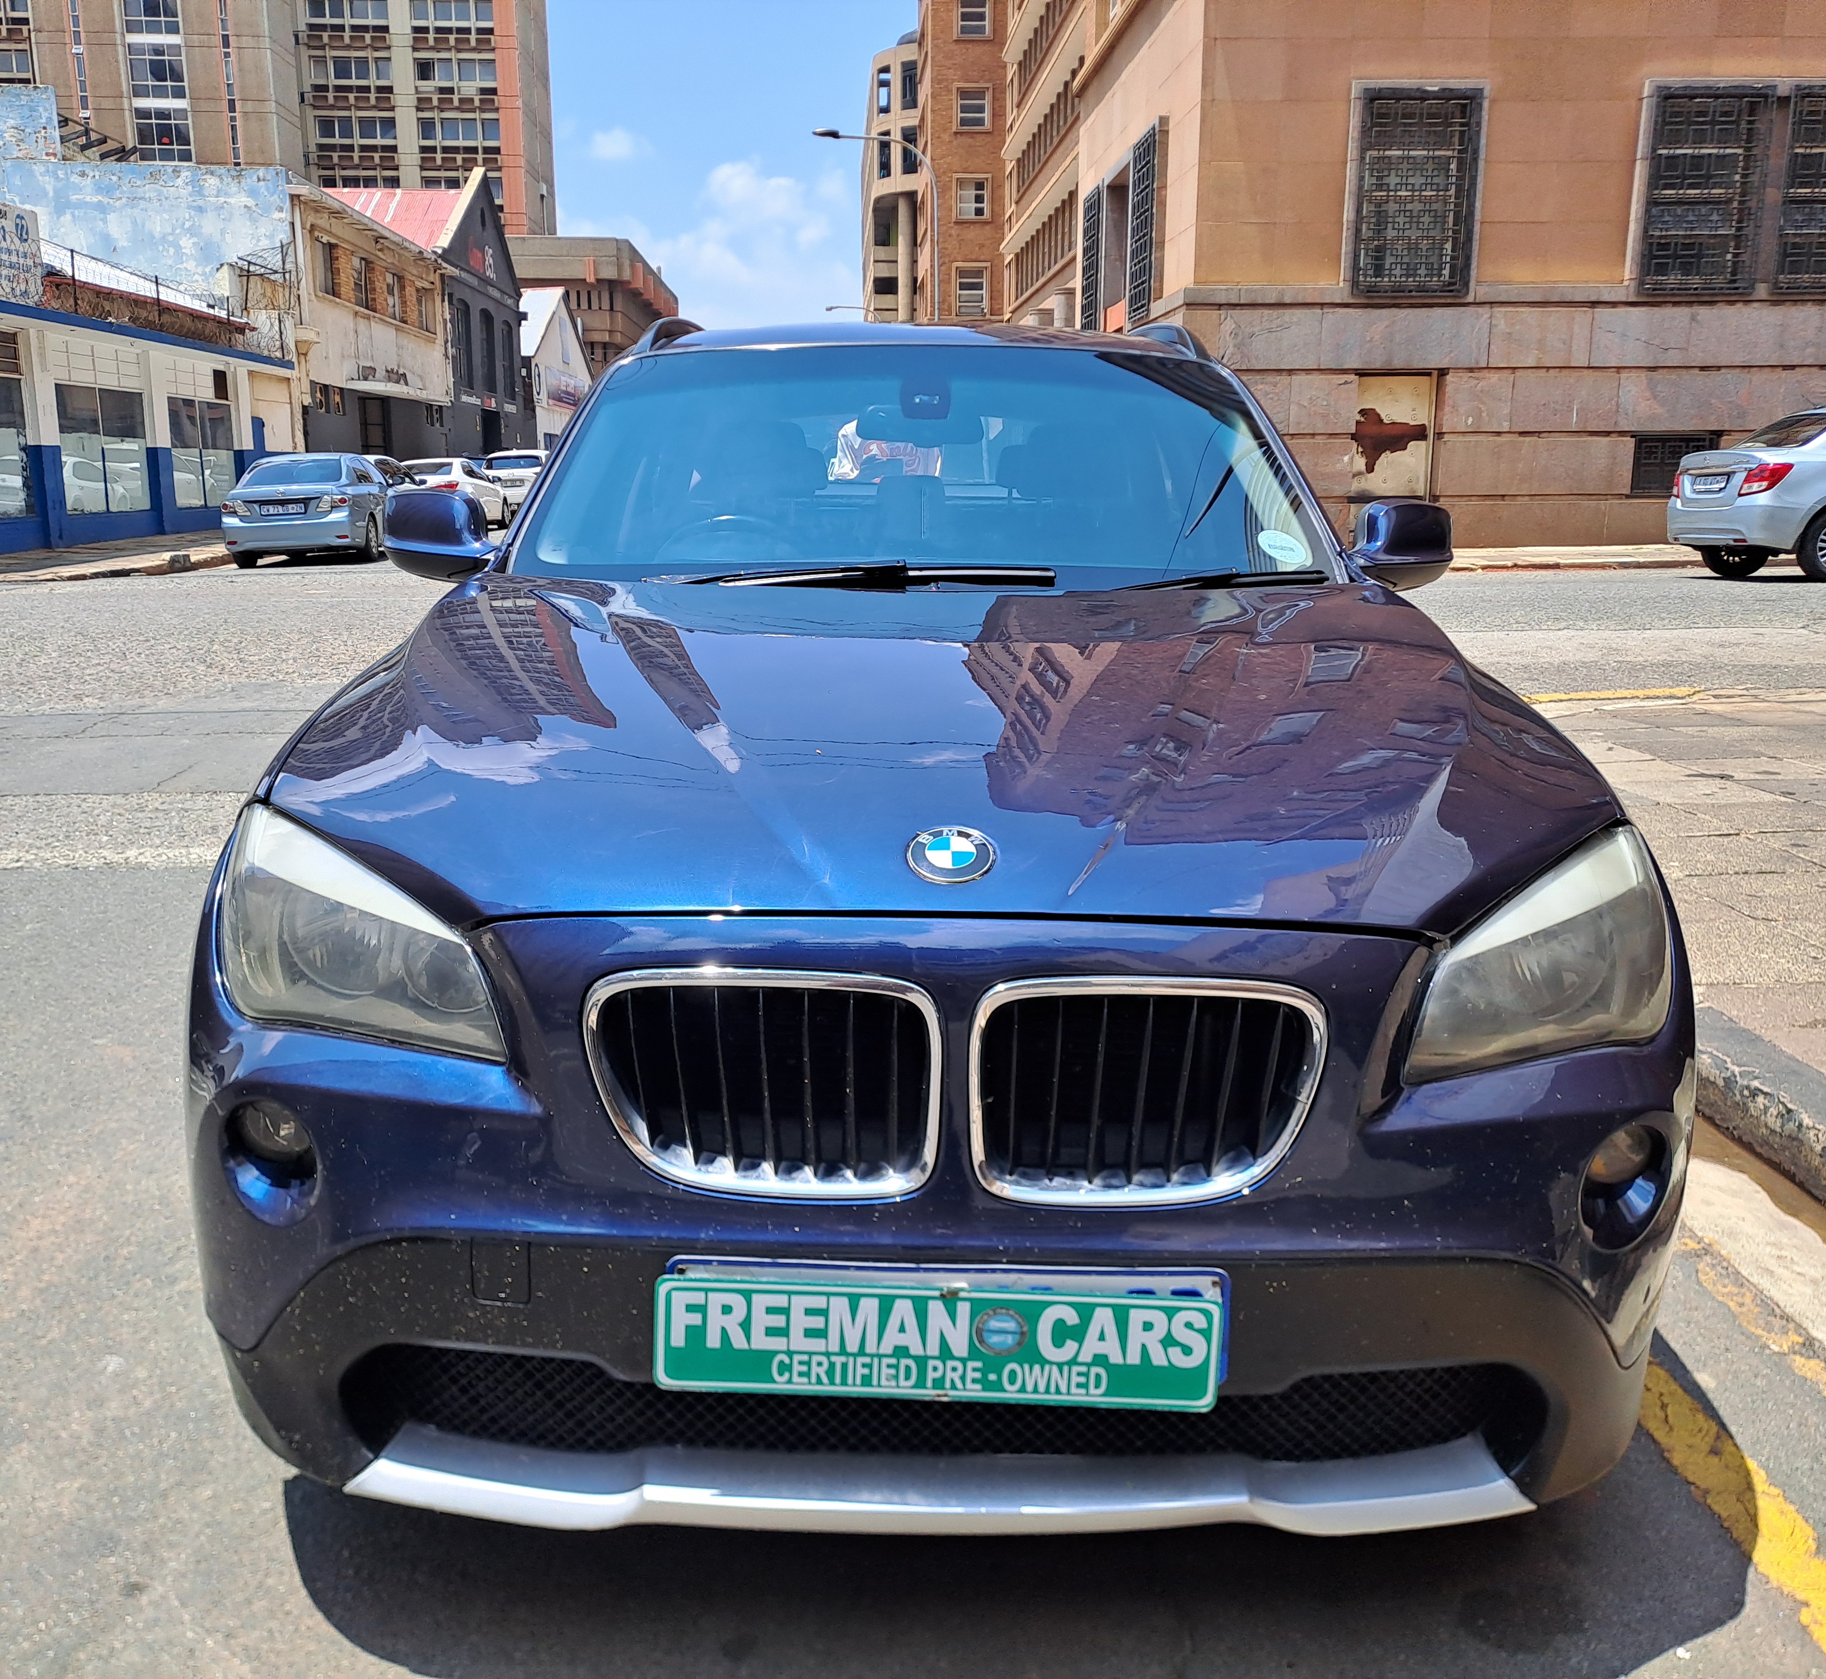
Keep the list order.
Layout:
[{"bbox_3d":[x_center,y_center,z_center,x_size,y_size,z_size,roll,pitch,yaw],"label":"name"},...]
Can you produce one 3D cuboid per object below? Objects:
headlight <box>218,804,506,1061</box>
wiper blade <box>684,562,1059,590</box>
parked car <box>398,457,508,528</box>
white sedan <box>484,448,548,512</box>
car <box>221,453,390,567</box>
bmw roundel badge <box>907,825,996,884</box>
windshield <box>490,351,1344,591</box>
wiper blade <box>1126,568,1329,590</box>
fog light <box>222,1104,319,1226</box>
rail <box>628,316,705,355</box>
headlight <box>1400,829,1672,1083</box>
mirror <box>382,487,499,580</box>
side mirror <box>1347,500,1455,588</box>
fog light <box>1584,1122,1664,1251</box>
[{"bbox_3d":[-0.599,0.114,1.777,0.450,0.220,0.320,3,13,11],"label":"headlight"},{"bbox_3d":[-0.067,-0.427,2.631,0.610,0.050,0.065,0,13,-1],"label":"wiper blade"},{"bbox_3d":[-9.649,-7.221,33.800,1.770,1.460,4.550,0,13,-1],"label":"parked car"},{"bbox_3d":[-9.496,-8.710,39.751,1.800,1.650,4.400,-2,13,-4],"label":"white sedan"},{"bbox_3d":[-8.405,-4.764,23.164,1.760,1.475,4.540,-3,13,-5],"label":"car"},{"bbox_3d":[0.036,0.014,1.510,0.082,0.012,0.082,1,39,-1],"label":"bmw roundel badge"},{"bbox_3d":[0.022,-0.667,2.945,1.450,0.170,0.860,0,46,-1],"label":"windshield"},{"bbox_3d":[0.535,-0.442,2.740,0.400,0.050,0.060,-5,14,-22],"label":"wiper blade"},{"bbox_3d":[-0.658,0.333,1.660,0.110,0.128,0.090,1,13,-1],"label":"fog light"},{"bbox_3d":[-0.545,-1.233,4.131,0.080,0.110,1.900,1,13,-1],"label":"rail"},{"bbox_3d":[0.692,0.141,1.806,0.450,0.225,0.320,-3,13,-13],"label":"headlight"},{"bbox_3d":[-0.888,-0.571,3.040,0.225,0.165,0.150,1,13,-1],"label":"mirror"},{"bbox_3d":[0.928,-0.565,3.097,0.195,0.168,0.140,0,13,-1],"label":"side mirror"},{"bbox_3d":[0.739,0.361,1.680,0.110,0.128,0.090,1,13,-1],"label":"fog light"}]

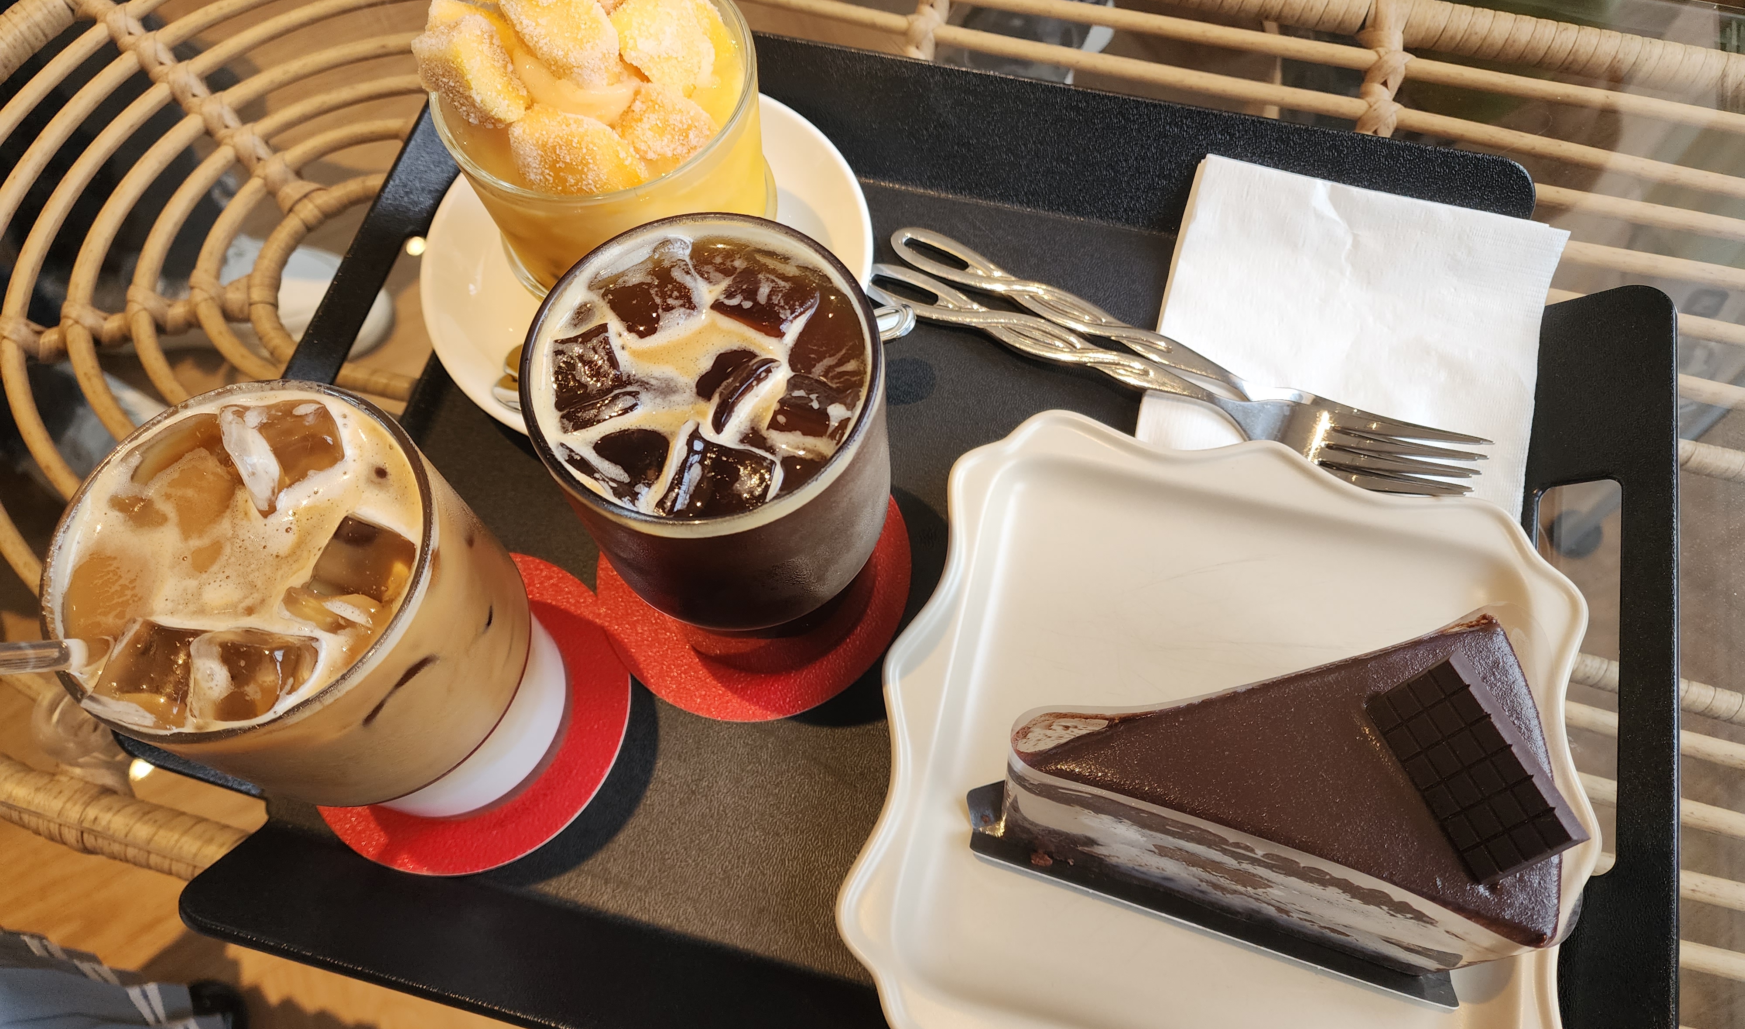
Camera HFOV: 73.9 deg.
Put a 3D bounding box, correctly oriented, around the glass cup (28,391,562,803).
[{"bbox_3d":[-0.125,0.032,0.288,0.077,0.124,0.077,-1,66,1],"label":"glass cup"}]

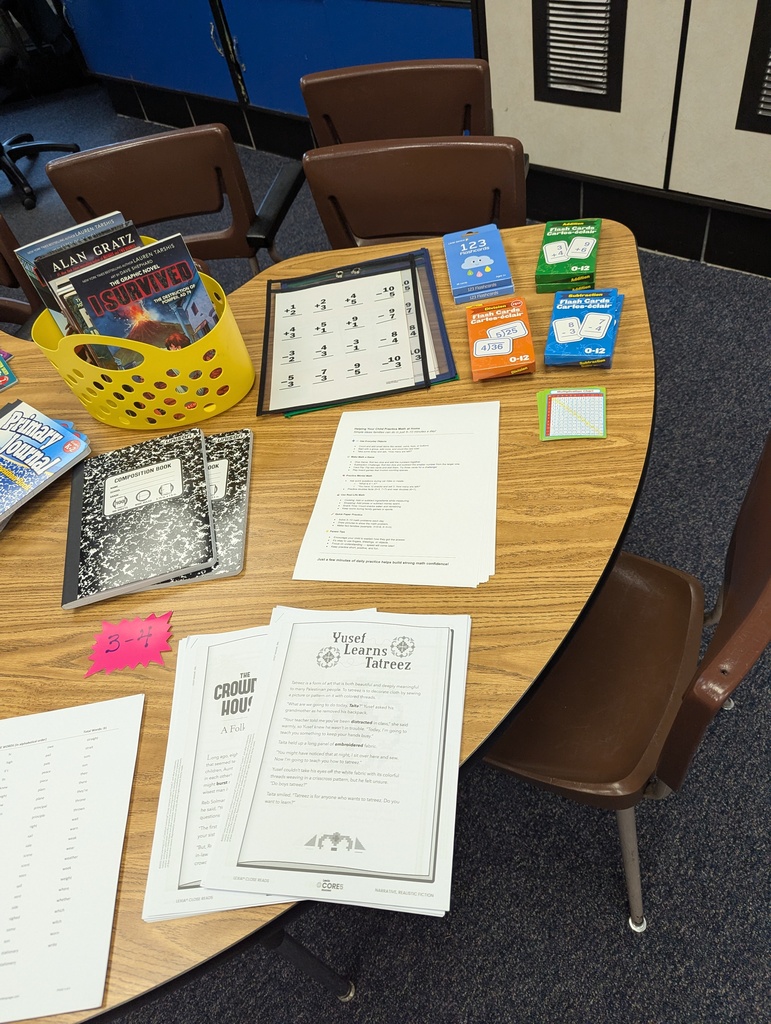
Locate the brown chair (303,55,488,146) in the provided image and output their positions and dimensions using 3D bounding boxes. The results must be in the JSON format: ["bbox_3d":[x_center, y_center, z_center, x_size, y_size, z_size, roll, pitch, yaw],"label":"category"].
[{"bbox_3d":[0.011,-0.555,1.728,0.500,0.775,0.510,8,53,19],"label":"brown chair"}]

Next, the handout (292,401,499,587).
[{"bbox_3d":[0.029,-0.032,0.887,0.228,0.005,0.288,0,52,14],"label":"handout"}]

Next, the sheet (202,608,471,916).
[{"bbox_3d":[-0.035,0.220,0.696,0.223,0.010,0.288,-1,52,13],"label":"sheet"}]

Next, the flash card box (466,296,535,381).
[{"bbox_3d":[0.161,-0.245,1.003,0.083,0.020,0.142,-6,51,8],"label":"flash card box"}]

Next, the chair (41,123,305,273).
[{"bbox_3d":[-0.479,-0.406,1.729,0.470,0.760,0.500,-9,50,5],"label":"chair"}]

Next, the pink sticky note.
[{"bbox_3d":[-0.293,0.151,0.821,0.102,0.003,0.074,-10,50,6],"label":"pink sticky note"}]

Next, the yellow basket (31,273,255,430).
[{"bbox_3d":[-0.358,-0.259,1.047,0.312,0.183,0.216,9,55,20],"label":"yellow basket"}]

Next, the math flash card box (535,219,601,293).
[{"bbox_3d":[0.281,-0.391,1.084,0.083,0.035,0.143,5,53,17],"label":"math flash card box"}]

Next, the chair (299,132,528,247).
[{"bbox_3d":[0.055,-0.287,1.549,0.470,0.783,0.520,8,54,19],"label":"chair"}]

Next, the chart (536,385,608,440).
[{"bbox_3d":[0.239,-0.127,0.913,0.086,0.004,0.095,-1,52,13],"label":"chart"}]

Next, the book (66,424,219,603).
[{"bbox_3d":[-0.318,-0.001,0.923,0.188,0.013,0.246,-16,50,0],"label":"book"}]

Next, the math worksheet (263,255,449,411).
[{"bbox_3d":[-0.052,-0.283,1.088,0.276,0.012,0.338,-8,51,6],"label":"math worksheet"}]

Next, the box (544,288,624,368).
[{"bbox_3d":[0.270,-0.247,0.968,0.090,0.037,0.147,5,53,17],"label":"box"}]

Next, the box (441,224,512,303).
[{"bbox_3d":[0.145,-0.394,1.134,0.091,0.030,0.151,-10,50,6],"label":"box"}]

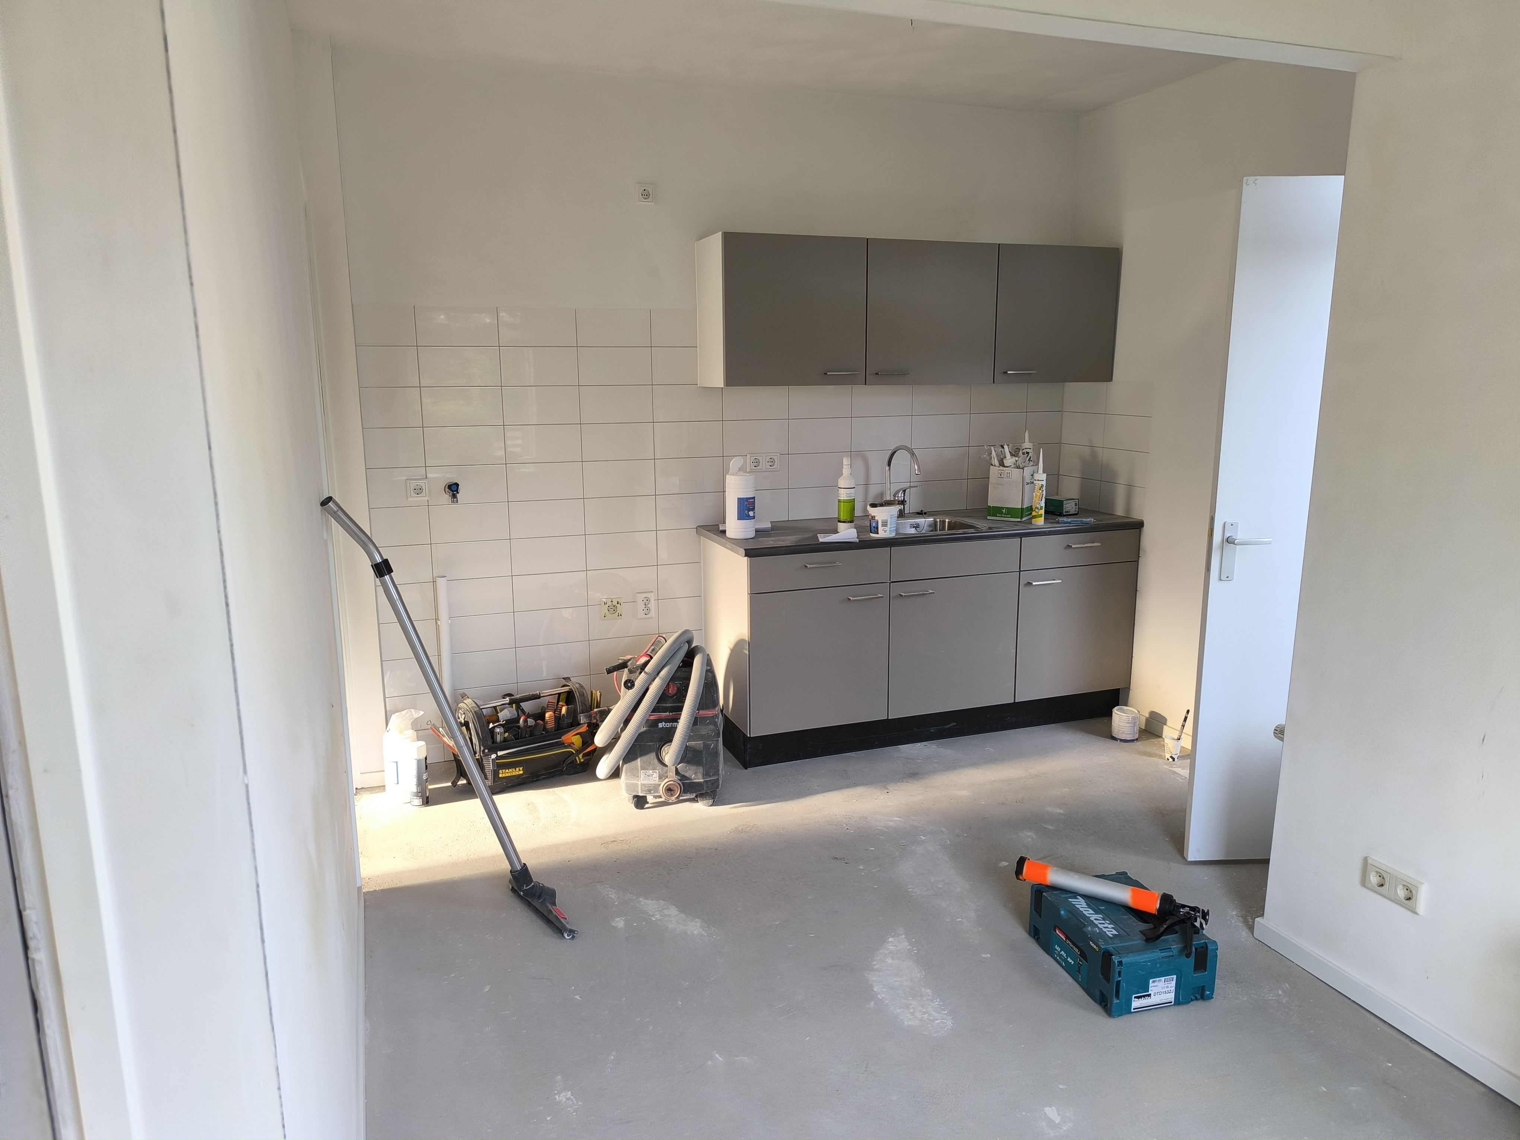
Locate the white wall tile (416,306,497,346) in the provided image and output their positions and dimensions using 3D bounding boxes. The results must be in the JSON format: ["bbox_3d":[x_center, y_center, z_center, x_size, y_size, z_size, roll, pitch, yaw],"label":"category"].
[{"bbox_3d":[-1.142,-0.919,3.819,0.298,0.148,0.010,-4,12,-20],"label":"white wall tile"}]

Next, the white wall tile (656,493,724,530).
[{"bbox_3d":[-0.295,-0.251,4.290,0.299,0.149,0.010,-4,12,-20],"label":"white wall tile"}]

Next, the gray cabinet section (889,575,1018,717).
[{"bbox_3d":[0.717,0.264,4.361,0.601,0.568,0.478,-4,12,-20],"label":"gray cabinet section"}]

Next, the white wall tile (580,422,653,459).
[{"bbox_3d":[-0.581,-0.526,4.129,0.298,0.148,0.010,-4,12,-20],"label":"white wall tile"}]

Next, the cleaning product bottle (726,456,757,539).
[{"bbox_3d":[-0.077,-0.290,4.019,0.115,0.317,0.115,0,12,0],"label":"cleaning product bottle"}]

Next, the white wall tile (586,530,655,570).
[{"bbox_3d":[-0.574,-0.081,4.189,0.297,0.147,0.010,-4,12,-20],"label":"white wall tile"}]

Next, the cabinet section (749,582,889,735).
[{"bbox_3d":[0.157,0.306,4.161,0.591,0.568,0.478,-4,12,-20],"label":"cabinet section"}]

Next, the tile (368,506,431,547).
[{"bbox_3d":[-1.390,-0.169,3.911,0.211,0.148,0.010,-5,13,-20],"label":"tile"}]

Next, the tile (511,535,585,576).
[{"bbox_3d":[-0.860,-0.062,4.116,0.298,0.148,0.010,-4,12,-20],"label":"tile"}]

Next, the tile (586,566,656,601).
[{"bbox_3d":[-0.576,0.066,4.245,0.299,0.149,0.010,-4,12,-20],"label":"tile"}]

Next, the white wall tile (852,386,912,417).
[{"bbox_3d":[0.544,-0.756,4.479,0.297,0.147,0.010,-4,12,-20],"label":"white wall tile"}]

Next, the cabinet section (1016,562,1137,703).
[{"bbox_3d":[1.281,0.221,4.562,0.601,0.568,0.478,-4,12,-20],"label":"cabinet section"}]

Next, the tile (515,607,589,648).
[{"bbox_3d":[-0.854,0.235,4.159,0.298,0.148,0.010,-5,12,-20],"label":"tile"}]

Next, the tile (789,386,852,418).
[{"bbox_3d":[0.267,-0.737,4.408,0.299,0.149,0.010,-4,12,-20],"label":"tile"}]

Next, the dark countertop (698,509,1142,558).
[{"bbox_3d":[0.702,-0.184,4.351,1.842,0.032,0.615,-5,13,-20],"label":"dark countertop"}]

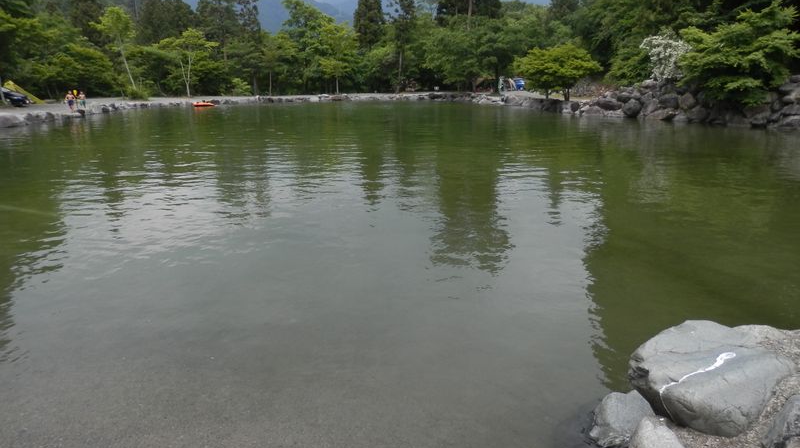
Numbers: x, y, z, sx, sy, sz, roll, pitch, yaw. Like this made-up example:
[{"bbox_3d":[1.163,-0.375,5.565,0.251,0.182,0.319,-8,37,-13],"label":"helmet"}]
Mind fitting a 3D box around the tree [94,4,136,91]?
[{"bbox_3d":[-28.760,-17.502,58.538,3.840,8.550,3.460,-6,15,-25],"label":"tree"}]

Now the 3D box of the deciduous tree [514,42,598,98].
[{"bbox_3d":[12.405,-12.101,45.947,6.750,4.460,6.070,3,14,14],"label":"deciduous tree"}]

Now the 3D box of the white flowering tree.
[{"bbox_3d":[16.867,-10.489,36.565,3.010,3.110,2.710,6,15,23],"label":"white flowering tree"}]

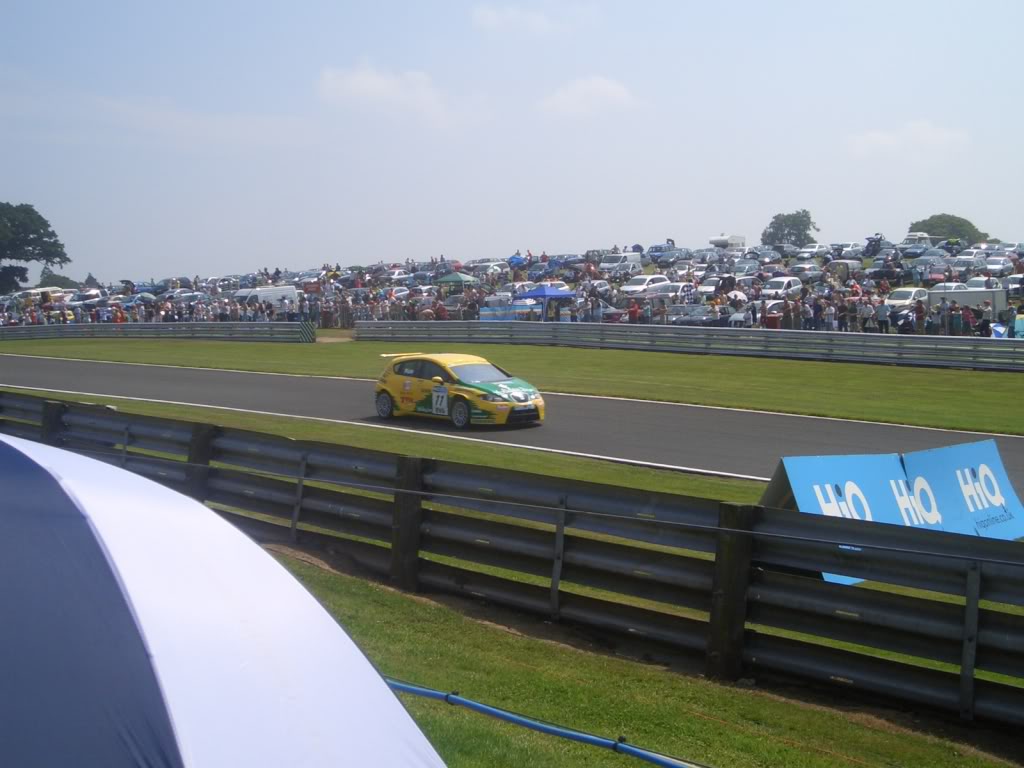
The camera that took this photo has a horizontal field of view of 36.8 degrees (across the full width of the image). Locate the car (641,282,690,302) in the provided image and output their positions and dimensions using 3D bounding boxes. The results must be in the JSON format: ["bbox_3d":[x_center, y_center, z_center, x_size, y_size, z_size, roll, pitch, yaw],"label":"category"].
[{"bbox_3d":[9.639,-5.225,91.000,1.750,1.470,4.250,2,4,28],"label":"car"}]

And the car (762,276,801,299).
[{"bbox_3d":[18.940,-6.672,108.000,1.700,1.500,4.050,4,8,29],"label":"car"}]

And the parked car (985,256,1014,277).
[{"bbox_3d":[38.503,-9.253,122.000,1.750,1.460,4.350,2,4,31],"label":"parked car"}]

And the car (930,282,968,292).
[{"bbox_3d":[28.462,-5.743,100.000,1.740,1.430,4.400,4,8,32],"label":"car"}]

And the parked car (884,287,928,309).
[{"bbox_3d":[22.892,-4.822,89.000,1.770,1.500,4.250,2,4,28],"label":"parked car"}]

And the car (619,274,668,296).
[{"bbox_3d":[8.730,-6.258,100.500,1.800,1.530,4.400,3,8,26],"label":"car"}]

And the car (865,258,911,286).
[{"bbox_3d":[28.448,-8.359,116.000,1.780,1.620,4.400,3,5,36],"label":"car"}]

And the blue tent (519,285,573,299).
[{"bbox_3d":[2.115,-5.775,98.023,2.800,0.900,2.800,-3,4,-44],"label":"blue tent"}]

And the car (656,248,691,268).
[{"bbox_3d":[14.385,-10.994,136.000,1.750,1.480,4.300,2,4,28],"label":"car"}]

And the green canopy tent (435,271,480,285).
[{"bbox_3d":[-4.694,-8.324,132.000,3.000,2.600,3.000,2,4,30],"label":"green canopy tent"}]

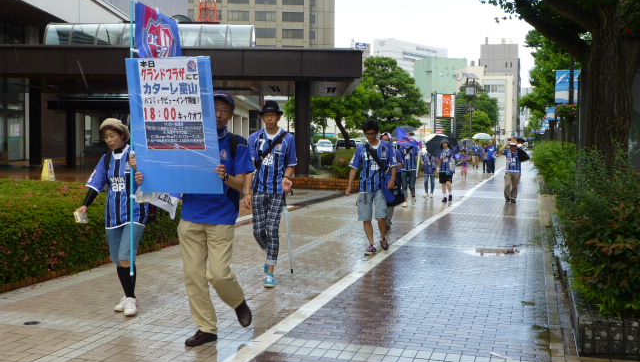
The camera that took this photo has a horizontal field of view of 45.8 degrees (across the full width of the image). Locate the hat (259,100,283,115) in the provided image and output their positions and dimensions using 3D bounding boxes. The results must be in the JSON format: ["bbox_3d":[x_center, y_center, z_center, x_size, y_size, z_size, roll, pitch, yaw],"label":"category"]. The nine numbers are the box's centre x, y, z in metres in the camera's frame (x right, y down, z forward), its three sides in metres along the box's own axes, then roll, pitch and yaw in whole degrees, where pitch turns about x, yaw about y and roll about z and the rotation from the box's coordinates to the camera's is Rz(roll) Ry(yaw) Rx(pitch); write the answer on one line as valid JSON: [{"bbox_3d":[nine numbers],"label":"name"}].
[{"bbox_3d":[-0.478,-0.707,7.358,0.250,0.130,0.280,0,2,3],"label":"hat"}]

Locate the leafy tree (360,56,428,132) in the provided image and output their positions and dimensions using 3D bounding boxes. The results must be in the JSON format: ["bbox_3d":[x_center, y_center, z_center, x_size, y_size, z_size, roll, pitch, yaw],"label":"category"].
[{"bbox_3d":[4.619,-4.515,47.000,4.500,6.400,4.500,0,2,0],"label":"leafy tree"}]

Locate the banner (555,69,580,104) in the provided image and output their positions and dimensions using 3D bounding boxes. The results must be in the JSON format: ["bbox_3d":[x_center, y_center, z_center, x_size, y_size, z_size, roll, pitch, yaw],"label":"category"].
[{"bbox_3d":[7.836,-2.992,24.000,0.780,1.040,0.060,1,2,16],"label":"banner"}]

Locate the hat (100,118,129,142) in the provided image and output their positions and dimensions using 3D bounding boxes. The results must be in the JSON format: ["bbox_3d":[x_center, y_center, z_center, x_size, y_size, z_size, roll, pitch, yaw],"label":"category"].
[{"bbox_3d":[-1.663,-0.414,6.150,0.240,0.180,0.250,10,-3,33],"label":"hat"}]

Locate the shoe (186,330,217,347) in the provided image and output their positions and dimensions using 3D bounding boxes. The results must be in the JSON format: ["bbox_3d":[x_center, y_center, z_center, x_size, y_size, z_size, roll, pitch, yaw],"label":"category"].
[{"bbox_3d":[-0.812,1.042,5.174,0.105,0.115,0.280,2,3,34],"label":"shoe"}]

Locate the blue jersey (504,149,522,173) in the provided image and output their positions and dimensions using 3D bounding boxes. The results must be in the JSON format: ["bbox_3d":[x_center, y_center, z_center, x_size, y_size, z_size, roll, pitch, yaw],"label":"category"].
[{"bbox_3d":[5.041,-0.509,19.800,0.470,0.620,0.280,0,2,9],"label":"blue jersey"}]

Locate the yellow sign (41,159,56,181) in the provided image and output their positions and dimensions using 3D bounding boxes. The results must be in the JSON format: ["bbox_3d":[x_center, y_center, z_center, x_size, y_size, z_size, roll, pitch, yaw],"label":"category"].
[{"bbox_3d":[-8.047,-0.256,22.507,0.320,0.700,0.320,1,3,31],"label":"yellow sign"}]

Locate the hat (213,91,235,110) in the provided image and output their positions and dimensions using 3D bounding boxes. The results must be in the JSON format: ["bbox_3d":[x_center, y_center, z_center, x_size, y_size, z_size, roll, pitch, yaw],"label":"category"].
[{"bbox_3d":[-0.676,-0.542,5.123,0.190,0.135,0.260,1,2,14],"label":"hat"}]

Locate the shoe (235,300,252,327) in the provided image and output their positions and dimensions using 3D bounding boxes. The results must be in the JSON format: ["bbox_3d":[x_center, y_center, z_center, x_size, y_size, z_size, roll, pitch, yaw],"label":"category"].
[{"bbox_3d":[-0.562,0.943,5.500,0.105,0.270,0.115,-8,-39,-7],"label":"shoe"}]

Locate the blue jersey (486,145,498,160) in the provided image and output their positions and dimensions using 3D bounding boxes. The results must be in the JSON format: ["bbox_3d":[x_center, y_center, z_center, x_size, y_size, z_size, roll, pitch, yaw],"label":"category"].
[{"bbox_3d":[8.648,-1.429,38.000,0.550,0.690,0.310,0,2,12],"label":"blue jersey"}]

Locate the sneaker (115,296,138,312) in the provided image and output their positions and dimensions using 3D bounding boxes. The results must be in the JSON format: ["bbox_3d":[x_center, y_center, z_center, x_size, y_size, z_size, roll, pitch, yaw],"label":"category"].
[{"bbox_3d":[-1.608,1.003,6.314,0.095,0.105,0.245,1,2,25],"label":"sneaker"}]

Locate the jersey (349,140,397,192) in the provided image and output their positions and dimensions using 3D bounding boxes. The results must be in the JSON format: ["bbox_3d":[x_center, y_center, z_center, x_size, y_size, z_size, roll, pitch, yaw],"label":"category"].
[{"bbox_3d":[0.675,-0.195,9.650,0.600,0.660,0.340,0,2,9],"label":"jersey"}]

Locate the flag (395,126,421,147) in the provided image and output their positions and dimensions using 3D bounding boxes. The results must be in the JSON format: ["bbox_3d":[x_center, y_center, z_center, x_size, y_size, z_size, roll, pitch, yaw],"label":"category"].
[{"bbox_3d":[2.040,-0.990,17.475,0.660,0.500,0.250,0,2,9],"label":"flag"}]

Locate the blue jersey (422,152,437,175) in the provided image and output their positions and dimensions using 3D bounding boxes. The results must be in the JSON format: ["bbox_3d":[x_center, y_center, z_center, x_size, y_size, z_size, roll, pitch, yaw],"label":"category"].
[{"bbox_3d":[3.010,-0.479,20.797,0.390,0.620,0.260,0,2,12],"label":"blue jersey"}]

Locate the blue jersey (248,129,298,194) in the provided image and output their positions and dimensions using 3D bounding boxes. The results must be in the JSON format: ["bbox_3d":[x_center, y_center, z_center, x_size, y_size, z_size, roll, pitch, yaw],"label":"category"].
[{"bbox_3d":[-0.467,-0.202,7.450,0.480,0.650,0.290,0,2,6],"label":"blue jersey"}]

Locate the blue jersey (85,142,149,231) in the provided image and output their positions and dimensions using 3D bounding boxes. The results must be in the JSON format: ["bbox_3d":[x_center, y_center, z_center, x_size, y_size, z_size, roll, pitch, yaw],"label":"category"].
[{"bbox_3d":[-1.656,0.045,6.200,0.530,0.700,0.320,0,2,12],"label":"blue jersey"}]

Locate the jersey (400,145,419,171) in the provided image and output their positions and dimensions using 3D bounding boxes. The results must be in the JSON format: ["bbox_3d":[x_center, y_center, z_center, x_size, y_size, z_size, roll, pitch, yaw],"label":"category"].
[{"bbox_3d":[2.149,-0.540,18.200,0.460,0.630,0.280,0,2,9],"label":"jersey"}]

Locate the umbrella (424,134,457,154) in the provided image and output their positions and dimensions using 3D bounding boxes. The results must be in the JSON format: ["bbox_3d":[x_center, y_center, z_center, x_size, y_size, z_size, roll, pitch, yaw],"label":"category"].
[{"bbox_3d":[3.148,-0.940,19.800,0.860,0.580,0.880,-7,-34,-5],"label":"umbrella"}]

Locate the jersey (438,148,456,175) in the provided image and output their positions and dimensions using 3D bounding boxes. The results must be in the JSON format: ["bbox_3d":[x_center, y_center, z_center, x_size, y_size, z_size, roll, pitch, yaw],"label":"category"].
[{"bbox_3d":[3.300,-0.506,19.695,0.470,0.680,0.280,0,2,12],"label":"jersey"}]

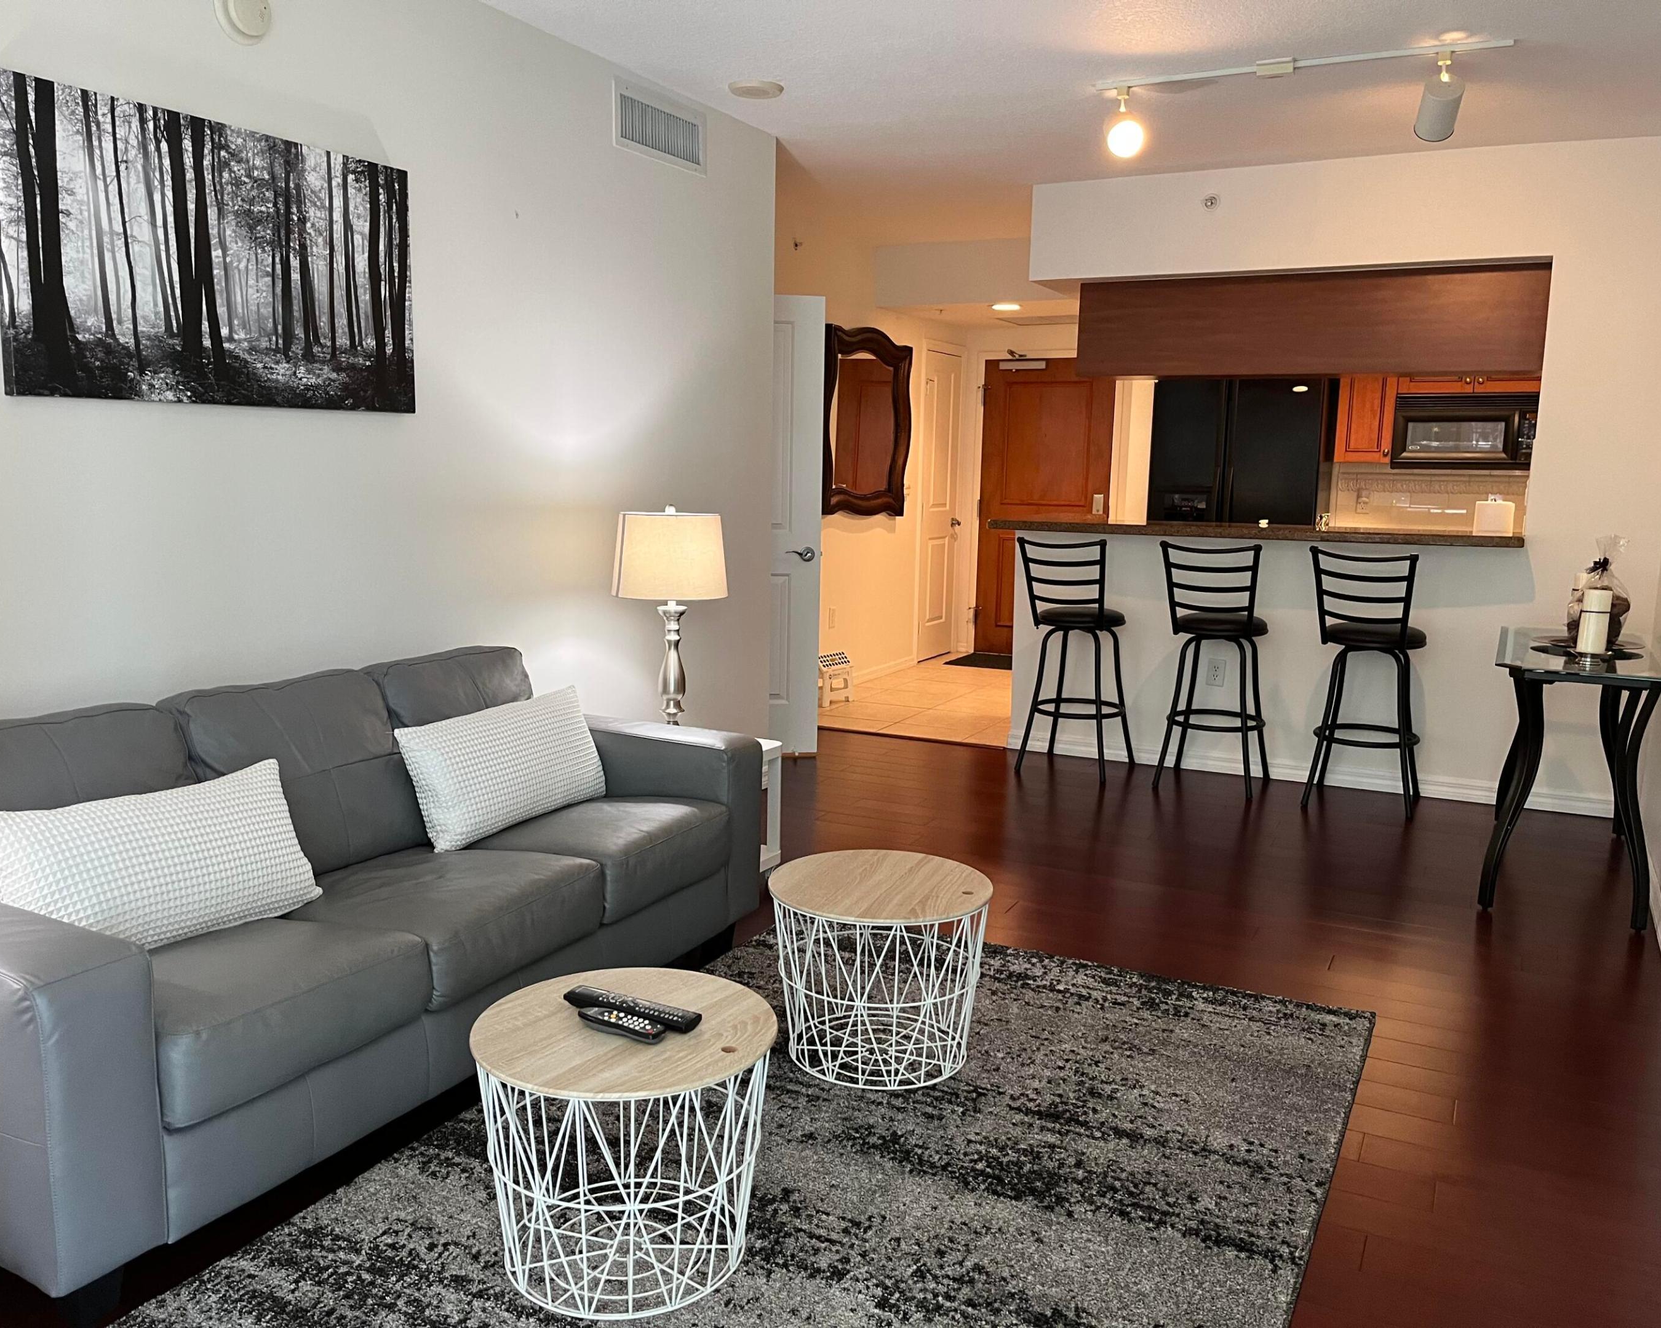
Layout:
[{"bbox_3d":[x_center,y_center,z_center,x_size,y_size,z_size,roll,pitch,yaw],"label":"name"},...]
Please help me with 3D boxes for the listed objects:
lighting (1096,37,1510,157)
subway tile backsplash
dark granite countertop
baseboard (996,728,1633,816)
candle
[{"bbox_3d":[1.393,-1.696,4.052,1.216,0.260,0.240,5,10,26],"label":"lighting"},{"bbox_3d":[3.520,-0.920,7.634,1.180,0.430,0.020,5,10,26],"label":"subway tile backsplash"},{"bbox_3d":[1.750,-0.566,5.660,2.124,0.042,0.380,5,10,25],"label":"dark granite countertop"},{"bbox_3d":[1.968,0.459,5.721,2.530,0.088,0.018,6,10,28],"label":"baseboard"},{"bbox_3d":[2.431,-0.134,4.235,0.093,0.200,0.093,6,10,28],"label":"candle"}]

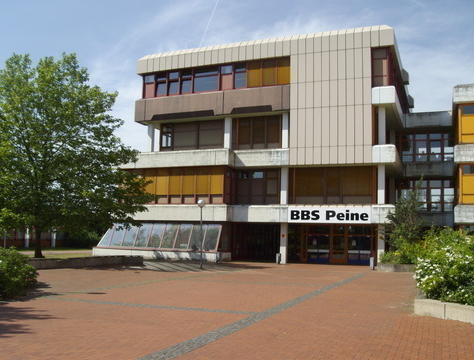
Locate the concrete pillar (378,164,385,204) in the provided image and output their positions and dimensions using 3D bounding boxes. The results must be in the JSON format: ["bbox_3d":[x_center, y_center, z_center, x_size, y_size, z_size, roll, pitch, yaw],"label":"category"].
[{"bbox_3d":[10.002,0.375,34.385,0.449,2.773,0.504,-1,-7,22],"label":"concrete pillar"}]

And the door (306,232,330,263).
[{"bbox_3d":[6.178,5.248,37.730,1.736,2.094,0.120,-1,-7,22],"label":"door"}]

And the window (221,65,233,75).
[{"bbox_3d":[-0.788,-9.307,42.313,1.113,0.884,0.100,-1,-8,22],"label":"window"}]

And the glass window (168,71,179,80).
[{"bbox_3d":[-5.567,-9.234,44.291,1.120,0.880,0.100,-1,-8,22],"label":"glass window"}]

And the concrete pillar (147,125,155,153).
[{"bbox_3d":[-7.723,-3.724,45.118,0.460,2.624,0.460,-1,-8,22],"label":"concrete pillar"}]

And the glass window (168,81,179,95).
[{"bbox_3d":[-5.208,-7.614,41.476,1.112,1.184,0.100,-1,-7,22],"label":"glass window"}]

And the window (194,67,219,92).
[{"bbox_3d":[-2.437,-8.057,40.384,2.293,2.132,0.100,-1,-7,22],"label":"window"}]

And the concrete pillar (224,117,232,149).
[{"bbox_3d":[-0.755,-3.906,42.245,0.460,2.801,0.460,-1,-8,22],"label":"concrete pillar"}]

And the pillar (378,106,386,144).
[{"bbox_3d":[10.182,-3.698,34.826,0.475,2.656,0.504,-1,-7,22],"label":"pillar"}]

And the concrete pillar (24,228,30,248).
[{"bbox_3d":[-25.303,7.001,60.292,0.347,2.514,0.347,-1,-8,22],"label":"concrete pillar"}]

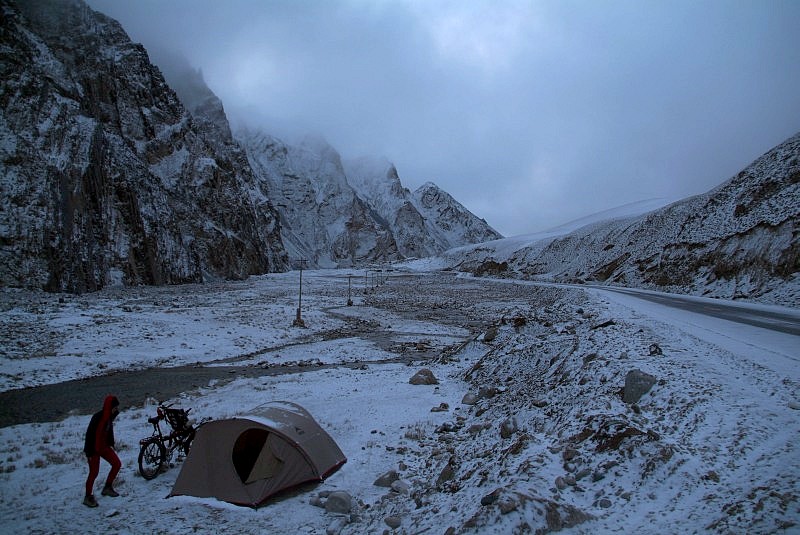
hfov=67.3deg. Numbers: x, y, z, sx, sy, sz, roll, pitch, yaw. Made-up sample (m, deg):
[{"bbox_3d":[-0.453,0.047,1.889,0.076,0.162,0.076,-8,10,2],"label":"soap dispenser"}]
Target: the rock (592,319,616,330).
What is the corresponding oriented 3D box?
[{"bbox_3d":[6.947,1.963,20.500,0.820,0.340,0.550,0,-1,0],"label":"rock"}]

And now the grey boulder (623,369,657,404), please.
[{"bbox_3d":[3.797,1.883,9.500,0.490,0.500,0.430,0,-1,0],"label":"grey boulder"}]

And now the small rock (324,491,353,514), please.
[{"bbox_3d":[-0.904,3.487,8.900,0.380,0.280,0.340,0,-1,0],"label":"small rock"}]

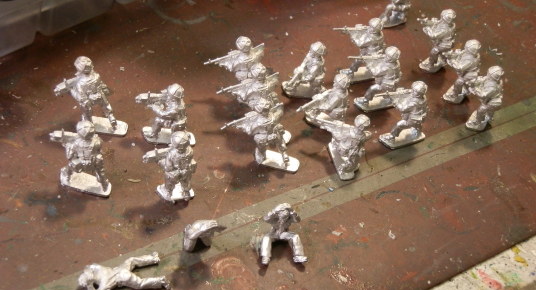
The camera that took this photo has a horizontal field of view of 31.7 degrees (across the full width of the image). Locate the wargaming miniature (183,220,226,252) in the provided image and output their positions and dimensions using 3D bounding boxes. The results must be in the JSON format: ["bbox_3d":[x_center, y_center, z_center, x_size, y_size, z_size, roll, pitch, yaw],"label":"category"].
[{"bbox_3d":[-0.016,0.022,0.235,0.009,0.007,0.007,-10,43,-18],"label":"wargaming miniature"}]

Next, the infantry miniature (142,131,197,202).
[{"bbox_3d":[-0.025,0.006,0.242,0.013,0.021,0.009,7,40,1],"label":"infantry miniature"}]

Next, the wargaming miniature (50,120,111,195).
[{"bbox_3d":[-0.048,0.003,0.243,0.015,0.021,0.009,4,40,-3],"label":"wargaming miniature"}]

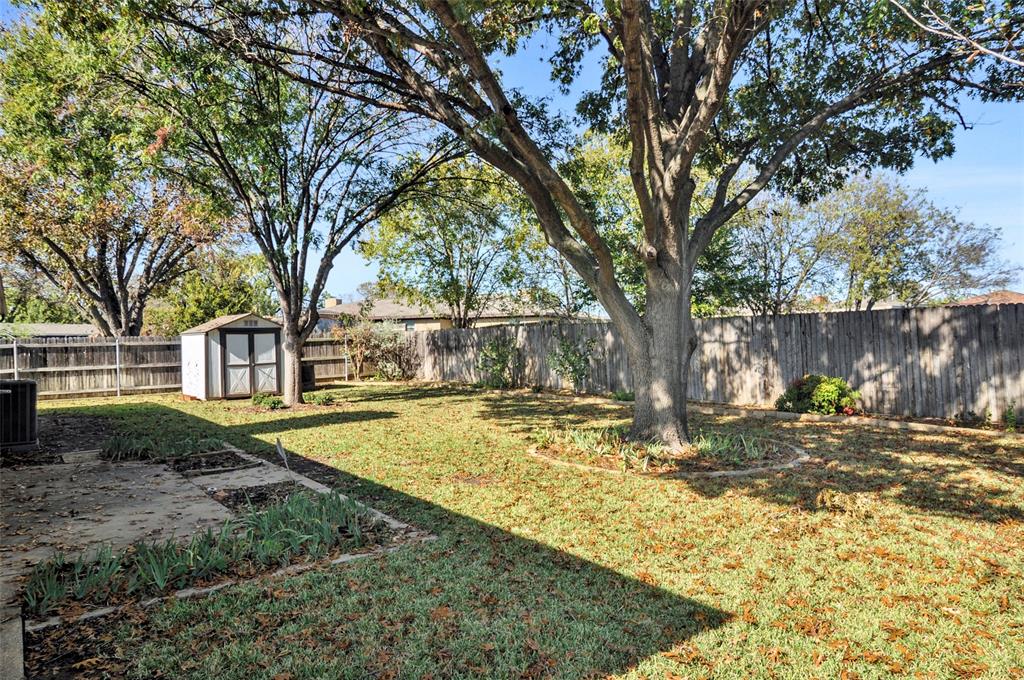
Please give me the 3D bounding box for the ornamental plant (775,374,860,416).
[{"bbox_3d":[6.042,1.078,11.800,1.150,0.820,1.600,1,-1,-39],"label":"ornamental plant"}]

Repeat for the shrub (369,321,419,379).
[{"bbox_3d":[-4.529,0.475,22.800,1.850,2.200,1.600,-2,0,-11],"label":"shrub"}]

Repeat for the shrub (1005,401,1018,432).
[{"bbox_3d":[7.870,1.205,9.400,0.220,0.500,0.220,1,-1,-39],"label":"shrub"}]

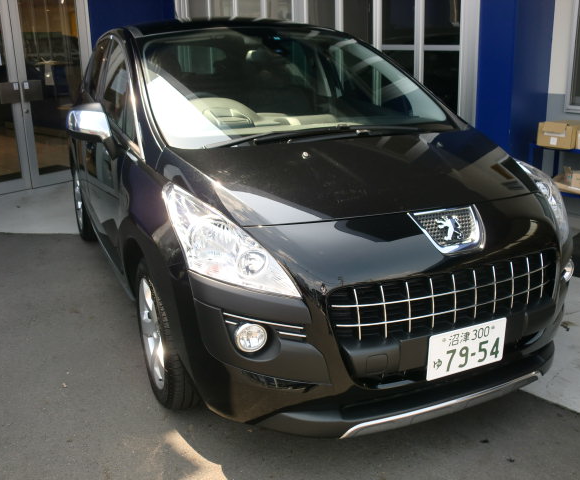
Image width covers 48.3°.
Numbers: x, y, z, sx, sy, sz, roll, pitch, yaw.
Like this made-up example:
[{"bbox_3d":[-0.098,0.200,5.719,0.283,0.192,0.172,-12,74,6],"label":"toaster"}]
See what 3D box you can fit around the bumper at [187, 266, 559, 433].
[{"bbox_3d":[0.483,0.297,2.434,1.780,0.560,0.580,-9,18,-23],"label":"bumper"}]

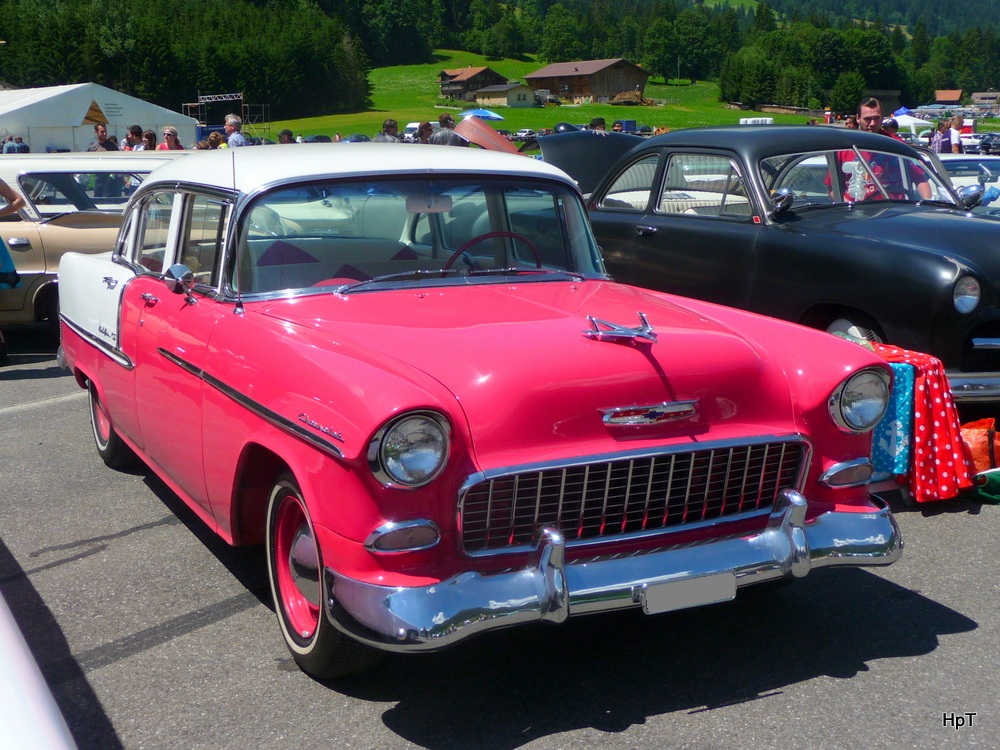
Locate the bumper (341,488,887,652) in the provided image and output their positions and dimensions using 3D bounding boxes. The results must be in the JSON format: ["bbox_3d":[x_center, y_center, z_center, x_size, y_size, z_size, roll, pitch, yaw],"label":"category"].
[{"bbox_3d":[0.440,0.482,3.564,1.860,0.300,0.340,-5,11,-27],"label":"bumper"}]

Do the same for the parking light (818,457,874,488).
[{"bbox_3d":[1.051,0.290,3.918,0.230,0.095,0.100,-5,11,-27],"label":"parking light"}]

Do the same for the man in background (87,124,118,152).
[{"bbox_3d":[-4.922,-2.208,16.151,0.520,1.800,0.320,-7,12,-36],"label":"man in background"}]

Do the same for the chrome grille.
[{"bbox_3d":[0.404,0.310,3.607,1.160,0.240,0.090,-5,11,-27],"label":"chrome grille"}]

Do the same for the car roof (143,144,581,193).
[{"bbox_3d":[-0.692,-0.875,5.540,1.400,0.240,1.920,-5,11,-27],"label":"car roof"}]

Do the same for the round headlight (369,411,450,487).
[{"bbox_3d":[-0.230,0.180,3.214,0.205,0.205,0.130,-5,11,-27],"label":"round headlight"}]

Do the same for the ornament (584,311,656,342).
[{"bbox_3d":[0.367,-0.120,3.610,0.225,0.080,0.240,-5,11,-27],"label":"ornament"}]

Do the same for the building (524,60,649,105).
[{"bbox_3d":[19.897,-67.084,300.186,17.691,10.371,24.578,-7,12,-36],"label":"building"}]

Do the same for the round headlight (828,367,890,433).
[{"bbox_3d":[1.068,0.073,3.884,0.205,0.205,0.130,-5,11,-27],"label":"round headlight"}]

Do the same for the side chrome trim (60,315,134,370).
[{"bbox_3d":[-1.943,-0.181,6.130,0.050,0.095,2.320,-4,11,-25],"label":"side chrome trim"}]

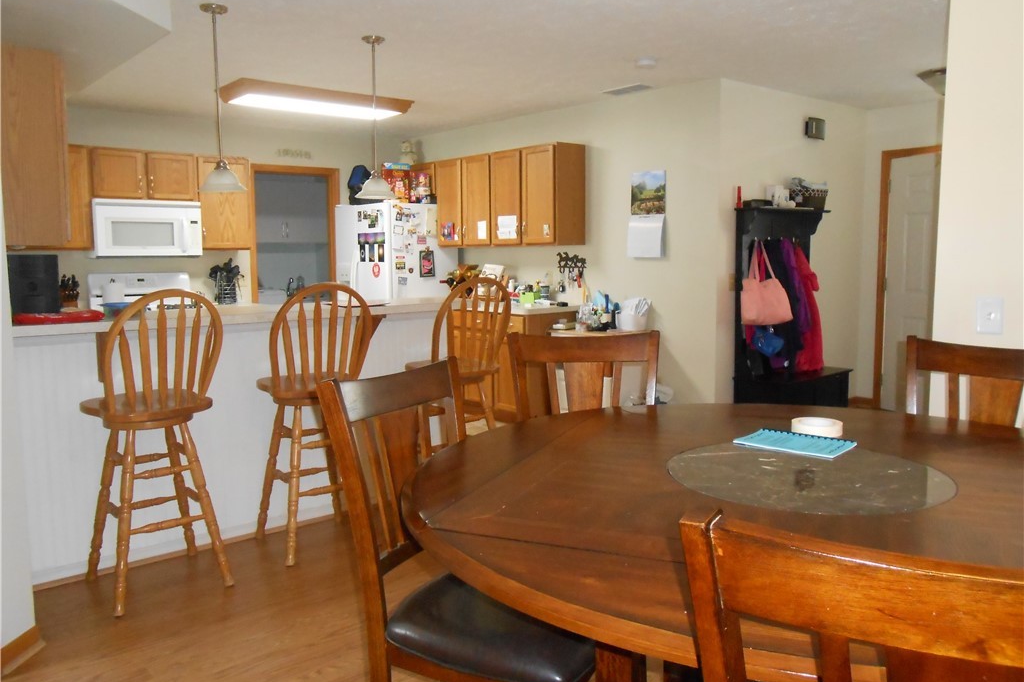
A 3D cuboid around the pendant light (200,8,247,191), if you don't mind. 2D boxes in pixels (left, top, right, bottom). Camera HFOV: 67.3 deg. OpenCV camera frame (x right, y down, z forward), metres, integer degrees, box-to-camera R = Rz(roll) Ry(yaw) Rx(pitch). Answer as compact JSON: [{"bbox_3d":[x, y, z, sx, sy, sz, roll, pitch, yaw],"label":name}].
[{"bbox_3d":[-1.354,-1.106,3.541,0.220,0.825,0.220,-6,9,-40],"label":"pendant light"}]

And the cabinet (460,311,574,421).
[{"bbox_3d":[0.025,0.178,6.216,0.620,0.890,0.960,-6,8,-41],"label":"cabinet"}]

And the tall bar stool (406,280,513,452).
[{"bbox_3d":[-0.288,0.273,3.974,0.470,1.190,0.540,-5,7,-34],"label":"tall bar stool"}]

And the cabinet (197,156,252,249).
[{"bbox_3d":[-2.446,-1.139,6.441,0.420,0.745,0.325,-6,9,-40],"label":"cabinet"}]

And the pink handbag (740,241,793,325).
[{"bbox_3d":[1.725,-0.397,5.181,0.405,0.550,0.150,-6,9,-40],"label":"pink handbag"}]

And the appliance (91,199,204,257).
[{"bbox_3d":[-2.865,-0.864,5.964,0.760,0.415,0.400,-6,8,-41],"label":"appliance"}]

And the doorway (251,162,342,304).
[{"bbox_3d":[-1.971,-0.535,7.106,0.851,2.092,0.130,-6,8,-39],"label":"doorway"}]

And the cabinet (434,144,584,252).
[{"bbox_3d":[-0.053,-1.156,6.374,0.325,0.757,1.570,-6,9,-40],"label":"cabinet"}]

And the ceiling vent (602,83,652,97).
[{"bbox_3d":[0.812,-1.742,5.374,0.170,0.020,0.370,-6,8,-41],"label":"ceiling vent"}]

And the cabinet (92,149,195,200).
[{"bbox_3d":[-2.885,-1.266,5.959,0.760,0.385,0.320,-6,8,-41],"label":"cabinet"}]

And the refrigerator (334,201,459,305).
[{"bbox_3d":[-1.058,-0.370,7.175,0.770,1.755,0.930,-6,9,-40],"label":"refrigerator"}]

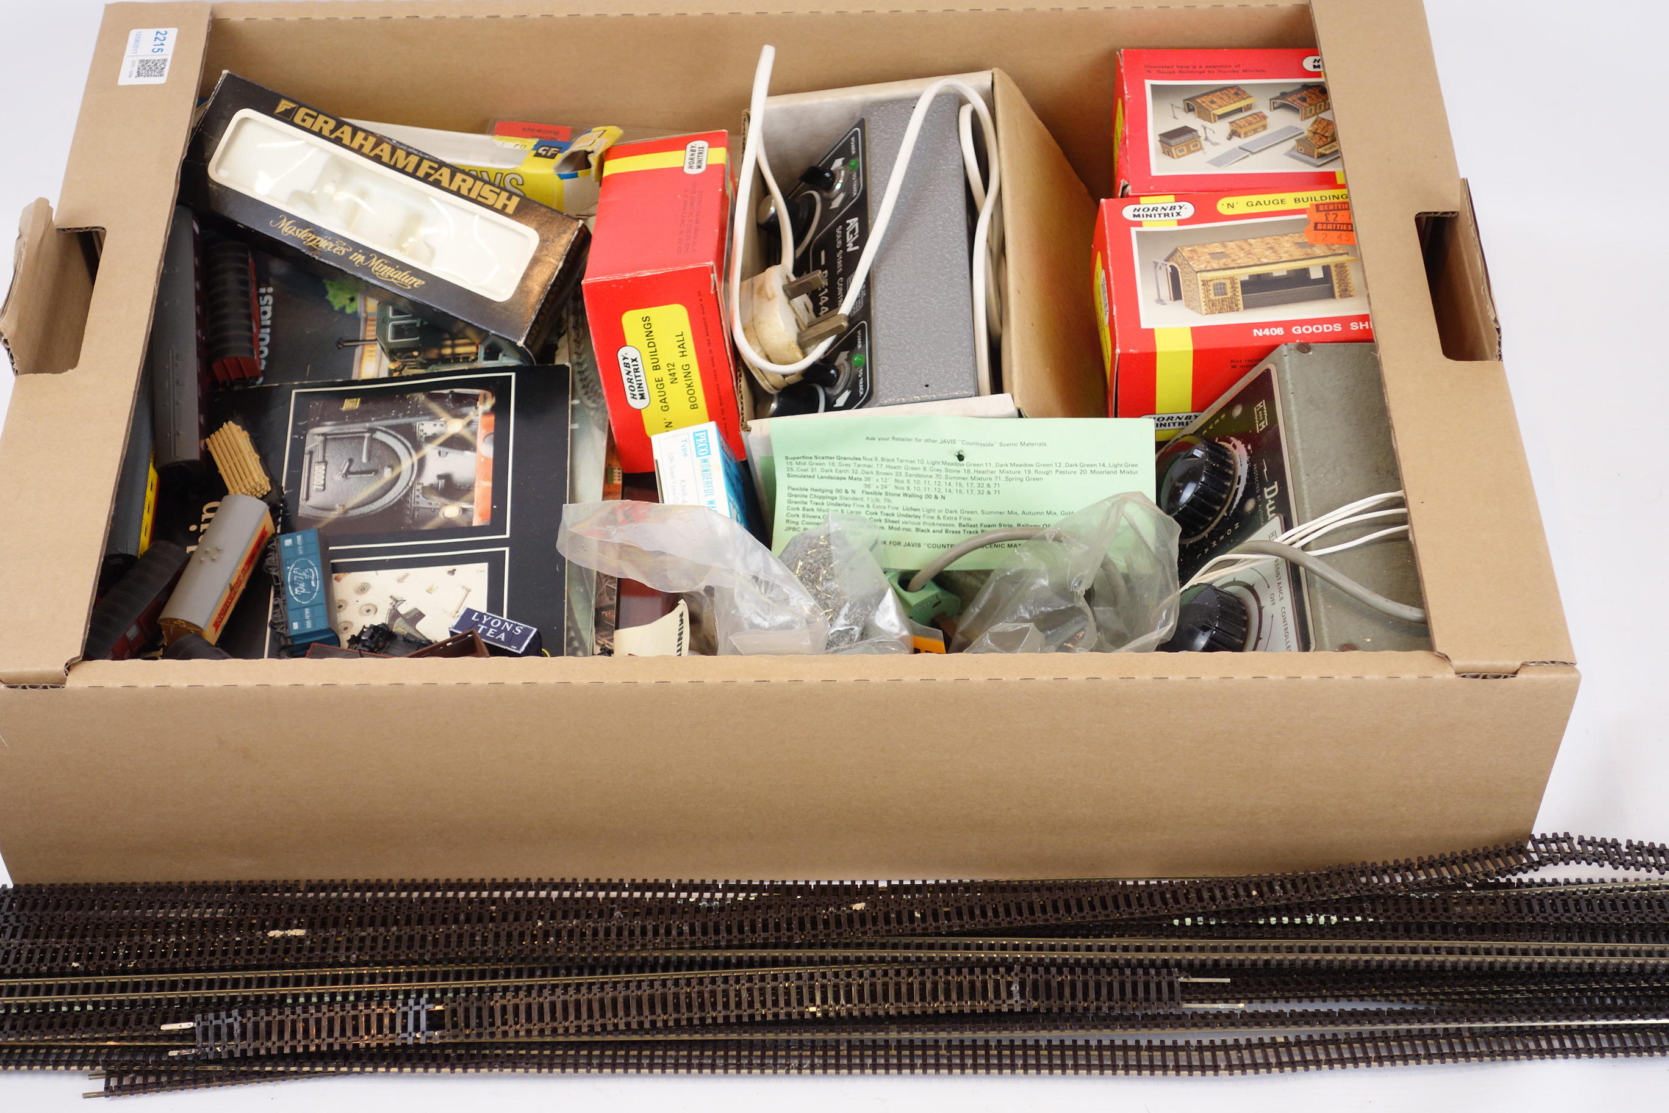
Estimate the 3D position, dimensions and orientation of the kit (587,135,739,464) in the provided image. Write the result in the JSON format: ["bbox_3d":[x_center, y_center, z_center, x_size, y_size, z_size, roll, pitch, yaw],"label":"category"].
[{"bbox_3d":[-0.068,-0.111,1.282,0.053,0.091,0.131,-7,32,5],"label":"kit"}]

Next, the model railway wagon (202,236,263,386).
[{"bbox_3d":[-0.269,-0.107,1.322,0.018,0.023,0.068,-8,54,-6],"label":"model railway wagon"}]

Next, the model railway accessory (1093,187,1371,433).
[{"bbox_3d":[0.183,-0.103,1.250,0.132,0.054,0.092,-3,49,3],"label":"model railway accessory"}]

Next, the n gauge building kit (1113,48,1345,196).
[{"bbox_3d":[0.192,-0.180,1.348,0.121,0.052,0.091,0,52,2],"label":"n gauge building kit"}]

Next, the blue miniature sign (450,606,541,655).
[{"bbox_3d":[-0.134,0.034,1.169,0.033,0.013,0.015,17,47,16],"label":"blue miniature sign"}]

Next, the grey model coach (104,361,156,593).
[{"bbox_3d":[-0.287,-0.038,1.222,0.018,0.025,0.125,-2,48,-2],"label":"grey model coach"}]

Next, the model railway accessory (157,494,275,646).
[{"bbox_3d":[-0.255,0.009,1.231,0.019,0.026,0.068,11,54,8],"label":"model railway accessory"}]

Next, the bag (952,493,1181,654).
[{"bbox_3d":[0.087,0.017,1.148,0.085,0.055,0.070,0,49,-1],"label":"bag"}]

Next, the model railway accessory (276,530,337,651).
[{"bbox_3d":[-0.209,0.015,1.176,0.021,0.018,0.052,-8,49,-8],"label":"model railway accessory"}]

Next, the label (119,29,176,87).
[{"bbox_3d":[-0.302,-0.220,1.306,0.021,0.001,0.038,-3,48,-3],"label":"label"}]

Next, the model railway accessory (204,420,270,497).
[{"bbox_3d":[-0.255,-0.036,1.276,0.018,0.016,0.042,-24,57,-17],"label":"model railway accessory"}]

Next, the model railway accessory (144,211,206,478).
[{"bbox_3d":[-0.277,-0.087,1.253,0.018,0.025,0.138,-6,55,-6],"label":"model railway accessory"}]

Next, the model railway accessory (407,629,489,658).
[{"bbox_3d":[-0.159,0.048,1.193,0.040,0.018,0.017,-22,52,-19],"label":"model railway accessory"}]

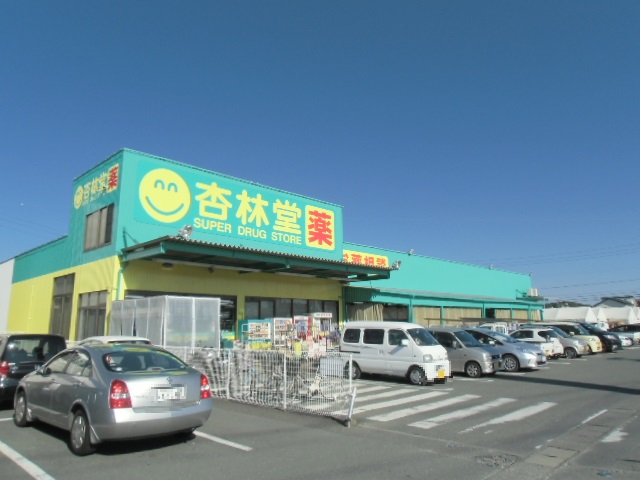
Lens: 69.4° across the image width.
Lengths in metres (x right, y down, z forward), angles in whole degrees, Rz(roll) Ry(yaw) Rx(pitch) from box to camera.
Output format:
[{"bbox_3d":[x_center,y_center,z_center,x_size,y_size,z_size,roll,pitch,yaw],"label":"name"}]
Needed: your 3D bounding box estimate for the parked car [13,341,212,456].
[{"bbox_3d":[-3.623,2.437,7.778,4.550,1.460,1.750,-10,-15,42],"label":"parked car"}]

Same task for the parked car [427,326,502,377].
[{"bbox_3d":[4.542,3.766,15.923,3.395,1.630,1.475,-11,-15,43],"label":"parked car"}]

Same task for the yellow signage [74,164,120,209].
[{"bbox_3d":[-9.676,-2.179,19.777,4.976,1.239,0.150,-11,-15,43],"label":"yellow signage"}]

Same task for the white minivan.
[{"bbox_3d":[2.329,3.428,14.501,1.475,1.830,3.395,10,-15,-44],"label":"white minivan"}]

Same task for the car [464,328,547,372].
[{"bbox_3d":[6.346,4.188,17.924,4.460,1.490,1.745,-11,-15,43],"label":"car"}]

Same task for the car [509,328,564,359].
[{"bbox_3d":[9.739,4.806,21.413,2.950,1.470,1.475,-11,-15,43],"label":"car"}]

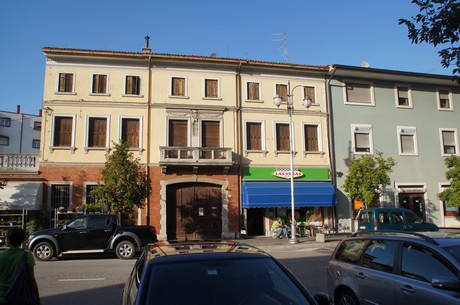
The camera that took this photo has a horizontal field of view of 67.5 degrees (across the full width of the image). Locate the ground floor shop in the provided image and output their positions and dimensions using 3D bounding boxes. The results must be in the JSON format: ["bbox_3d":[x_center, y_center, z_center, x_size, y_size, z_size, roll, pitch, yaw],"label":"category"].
[{"bbox_3d":[3.271,2.847,19.556,5.340,4.045,1.500,1,-9,-11],"label":"ground floor shop"}]

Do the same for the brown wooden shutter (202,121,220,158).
[{"bbox_3d":[-1.106,-0.738,19.947,1.036,2.220,0.090,1,-9,-10],"label":"brown wooden shutter"}]

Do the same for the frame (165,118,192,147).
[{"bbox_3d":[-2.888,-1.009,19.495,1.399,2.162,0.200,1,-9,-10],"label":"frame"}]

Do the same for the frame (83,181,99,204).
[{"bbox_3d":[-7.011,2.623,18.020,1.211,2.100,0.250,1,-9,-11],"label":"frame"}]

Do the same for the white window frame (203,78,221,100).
[{"bbox_3d":[-1.072,-3.723,20.241,1.093,1.357,0.160,1,-9,-10],"label":"white window frame"}]

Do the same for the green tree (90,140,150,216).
[{"bbox_3d":[-5.269,2.018,16.862,2.652,5.097,2.450,1,-9,-11],"label":"green tree"}]

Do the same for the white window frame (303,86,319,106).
[{"bbox_3d":[4.955,-3.504,21.289,1.016,1.253,0.160,1,-9,-10],"label":"white window frame"}]

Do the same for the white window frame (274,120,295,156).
[{"bbox_3d":[3.241,-0.850,20.461,1.243,2.063,0.220,1,-8,-12],"label":"white window frame"}]

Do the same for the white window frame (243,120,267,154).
[{"bbox_3d":[1.469,-0.904,20.260,1.331,2.013,0.200,1,-9,-10],"label":"white window frame"}]

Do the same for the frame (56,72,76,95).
[{"bbox_3d":[-8.956,-3.786,18.837,1.010,1.262,0.160,1,-9,-10],"label":"frame"}]

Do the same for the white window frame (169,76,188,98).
[{"bbox_3d":[-2.975,-3.774,19.908,1.085,1.341,0.160,1,-9,-10],"label":"white window frame"}]

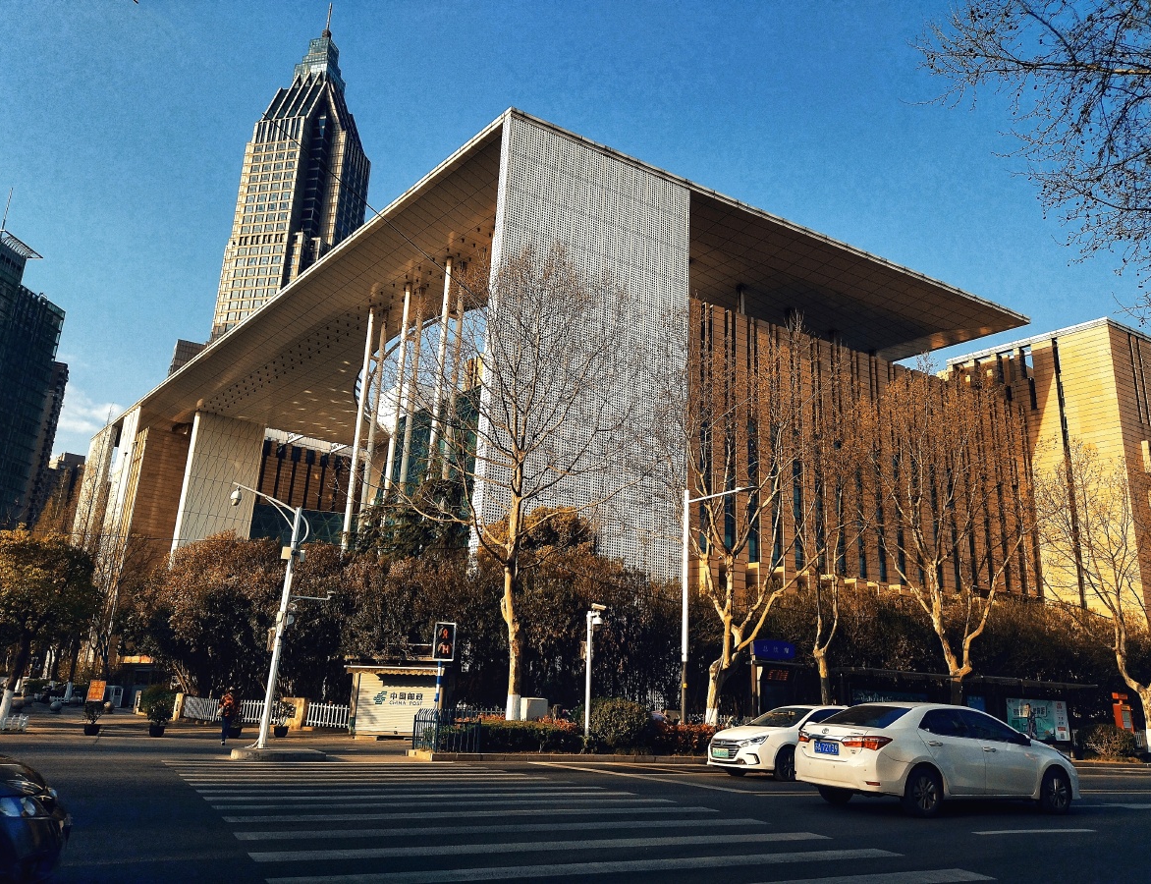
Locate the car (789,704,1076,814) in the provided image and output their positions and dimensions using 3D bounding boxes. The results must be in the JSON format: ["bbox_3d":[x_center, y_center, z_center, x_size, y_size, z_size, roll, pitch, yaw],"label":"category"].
[{"bbox_3d":[5.367,4.609,13.480,4.630,1.475,1.780,11,-19,-27],"label":"car"}]

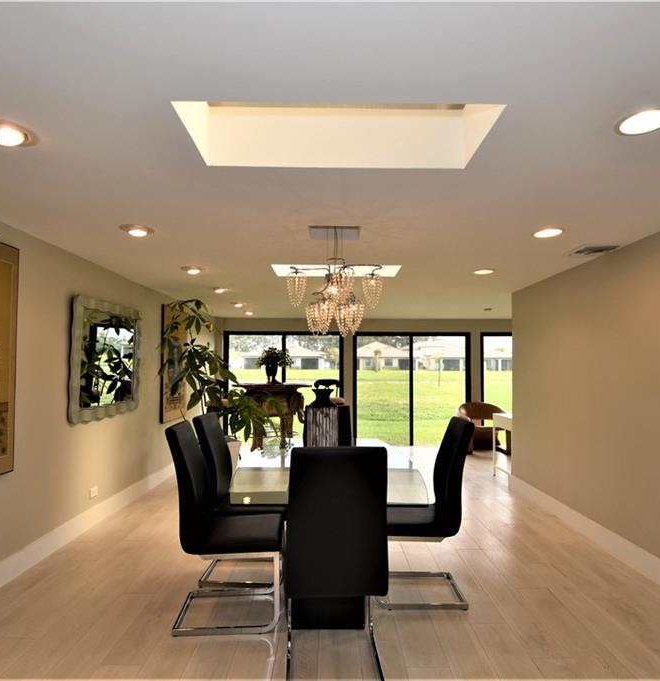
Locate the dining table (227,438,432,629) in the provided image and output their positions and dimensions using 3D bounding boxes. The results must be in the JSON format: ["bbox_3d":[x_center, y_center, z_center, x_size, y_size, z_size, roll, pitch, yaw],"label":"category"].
[{"bbox_3d":[-0.017,1.209,2.889,1.100,0.750,1.930,0,-4,0],"label":"dining table"}]

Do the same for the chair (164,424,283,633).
[{"bbox_3d":[-0.550,1.014,2.421,0.610,1.060,0.430,1,-3,-4],"label":"chair"}]

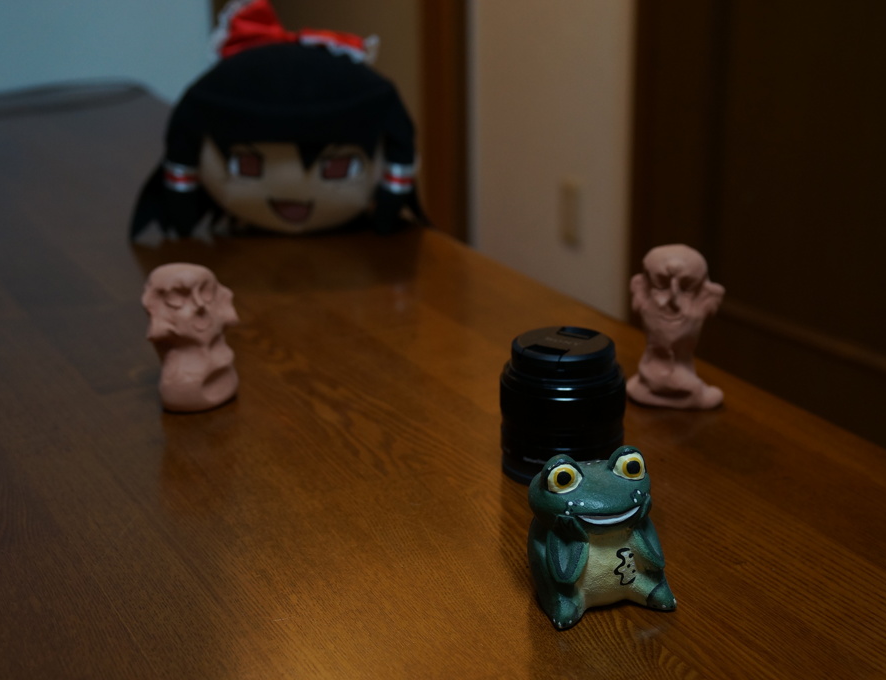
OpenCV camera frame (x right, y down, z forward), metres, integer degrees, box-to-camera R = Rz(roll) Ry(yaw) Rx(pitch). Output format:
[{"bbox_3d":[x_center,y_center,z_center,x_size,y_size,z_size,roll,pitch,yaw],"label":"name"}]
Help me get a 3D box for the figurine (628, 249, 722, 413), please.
[{"bbox_3d":[0.133,-0.010,0.820,0.055,0.090,0.042,5,20,15],"label":"figurine"}]

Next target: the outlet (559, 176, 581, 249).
[{"bbox_3d":[0.244,-0.242,2.769,0.010,0.120,0.070,-12,22,-29],"label":"outlet"}]

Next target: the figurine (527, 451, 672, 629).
[{"bbox_3d":[0.063,0.075,0.607,0.057,0.069,0.053,-6,20,-17],"label":"figurine"}]

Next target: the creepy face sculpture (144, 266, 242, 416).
[{"bbox_3d":[-0.142,-0.005,0.826,0.053,0.082,0.042,-7,20,-19],"label":"creepy face sculpture"}]

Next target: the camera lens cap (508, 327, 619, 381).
[{"bbox_3d":[0.060,0.005,0.725,0.053,0.009,0.053,-1,19,0],"label":"camera lens cap"}]

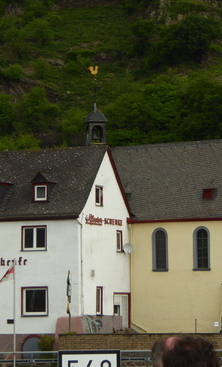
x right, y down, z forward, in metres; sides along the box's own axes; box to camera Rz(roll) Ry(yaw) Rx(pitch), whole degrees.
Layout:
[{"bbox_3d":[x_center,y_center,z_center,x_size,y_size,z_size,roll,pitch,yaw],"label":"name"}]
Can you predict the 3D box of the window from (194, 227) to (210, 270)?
[{"bbox_3d":[5.148,3.678,91.797,1.025,2.505,0.250,-3,-6,27],"label":"window"}]

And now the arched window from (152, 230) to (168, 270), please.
[{"bbox_3d":[2.835,3.767,92.999,0.997,2.527,0.250,-3,-6,27],"label":"arched window"}]

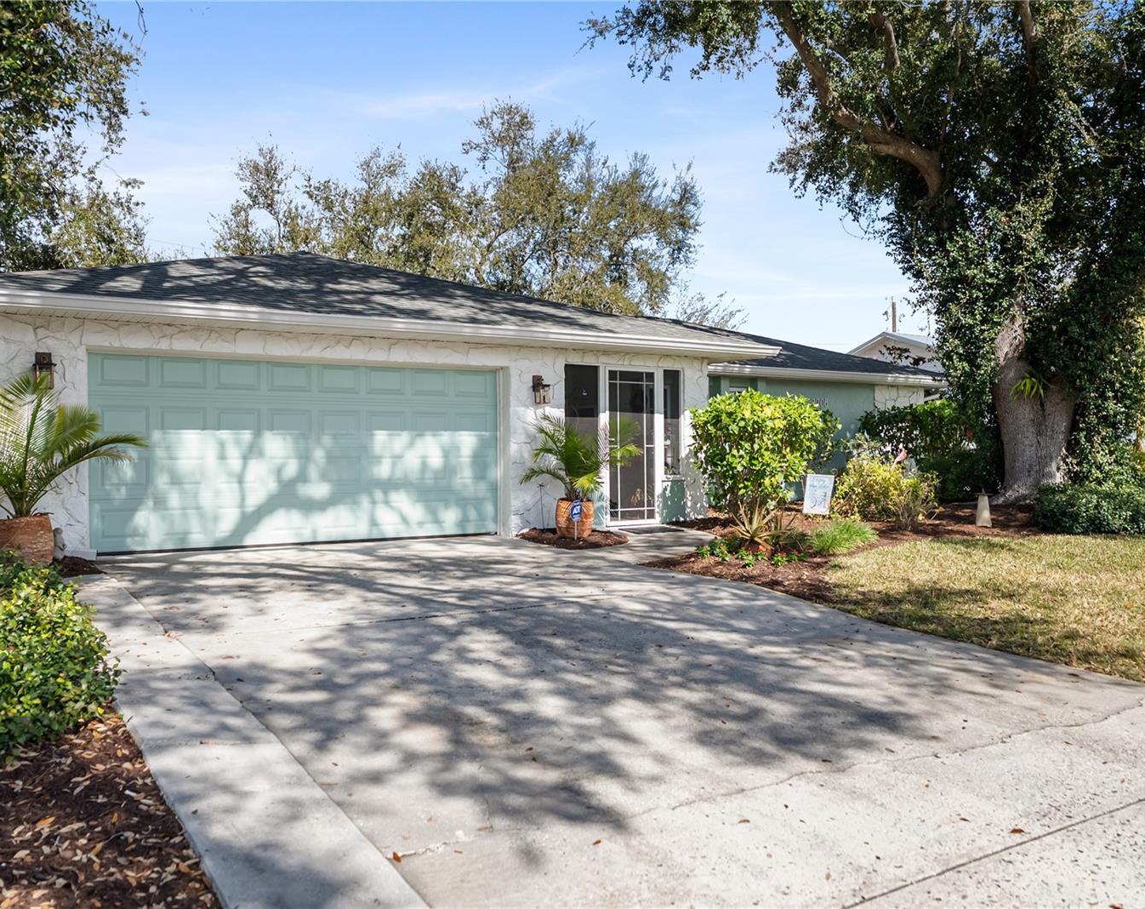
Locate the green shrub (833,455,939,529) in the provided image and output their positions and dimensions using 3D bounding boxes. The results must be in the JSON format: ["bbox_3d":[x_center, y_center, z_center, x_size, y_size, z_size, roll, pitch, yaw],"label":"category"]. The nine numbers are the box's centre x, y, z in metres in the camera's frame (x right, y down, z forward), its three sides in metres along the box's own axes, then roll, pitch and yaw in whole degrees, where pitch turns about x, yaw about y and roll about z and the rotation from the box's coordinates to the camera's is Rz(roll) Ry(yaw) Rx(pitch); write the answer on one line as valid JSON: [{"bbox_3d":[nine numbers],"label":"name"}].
[{"bbox_3d":[4.170,0.480,12.100,1.380,0.960,1.200,0,0,-31],"label":"green shrub"}]

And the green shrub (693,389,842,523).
[{"bbox_3d":[2.570,0.010,12.200,1.950,1.770,1.750,0,0,-31],"label":"green shrub"}]

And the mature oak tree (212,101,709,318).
[{"bbox_3d":[-3.350,-4.700,27.000,14.500,11.400,12.000,0,0,-31],"label":"mature oak tree"}]

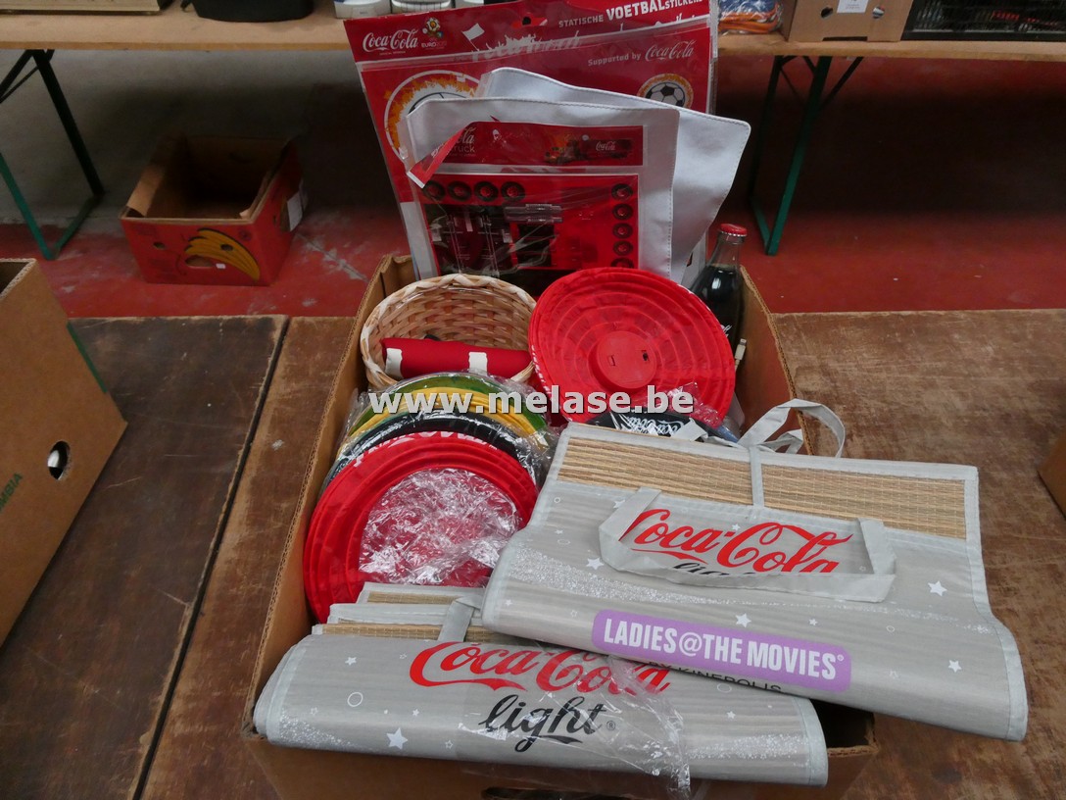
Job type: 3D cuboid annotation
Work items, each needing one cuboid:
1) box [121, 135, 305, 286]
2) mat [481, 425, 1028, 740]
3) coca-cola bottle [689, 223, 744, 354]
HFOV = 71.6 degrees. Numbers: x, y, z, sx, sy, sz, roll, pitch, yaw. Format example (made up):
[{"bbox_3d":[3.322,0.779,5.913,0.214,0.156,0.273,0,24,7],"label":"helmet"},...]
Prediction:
[{"bbox_3d":[-1.064,-0.655,2.531,0.400,0.240,0.536,1,46,-2],"label":"box"},{"bbox_3d":[0.165,0.112,0.586,0.354,0.050,0.233,6,46,17],"label":"mat"},{"bbox_3d":[0.208,-0.098,0.844,0.060,0.208,0.060,3,34,-1],"label":"coca-cola bottle"}]

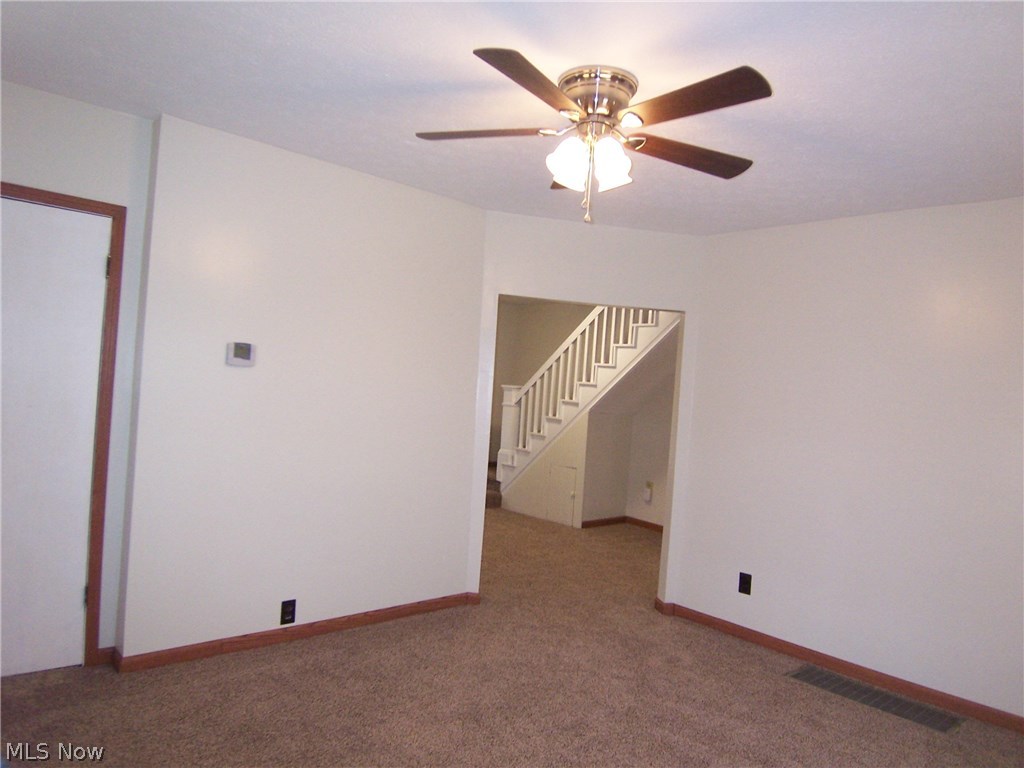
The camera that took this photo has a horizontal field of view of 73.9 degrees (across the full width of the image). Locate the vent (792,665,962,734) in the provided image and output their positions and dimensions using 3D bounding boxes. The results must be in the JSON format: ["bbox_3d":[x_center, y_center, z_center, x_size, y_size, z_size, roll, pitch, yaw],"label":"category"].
[{"bbox_3d":[1.736,1.496,3.275,0.244,0.015,0.701,4,0,-44],"label":"vent"}]

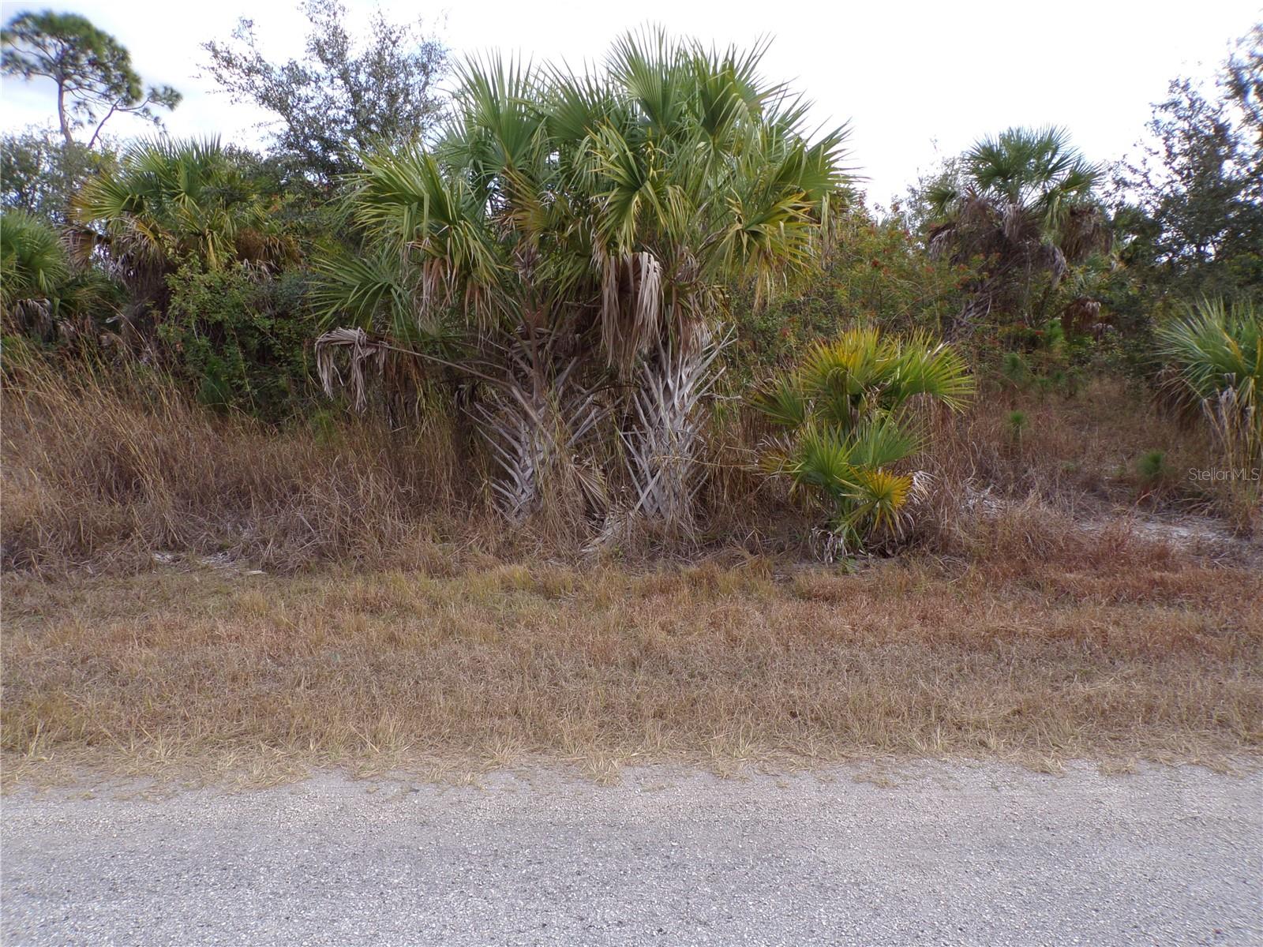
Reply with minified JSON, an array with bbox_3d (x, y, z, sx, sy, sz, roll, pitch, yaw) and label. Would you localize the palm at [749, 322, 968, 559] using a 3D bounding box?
[{"bbox_3d":[2.151,-0.305,8.214,1.900,2.060,1.700,0,6,0],"label":"palm"}]

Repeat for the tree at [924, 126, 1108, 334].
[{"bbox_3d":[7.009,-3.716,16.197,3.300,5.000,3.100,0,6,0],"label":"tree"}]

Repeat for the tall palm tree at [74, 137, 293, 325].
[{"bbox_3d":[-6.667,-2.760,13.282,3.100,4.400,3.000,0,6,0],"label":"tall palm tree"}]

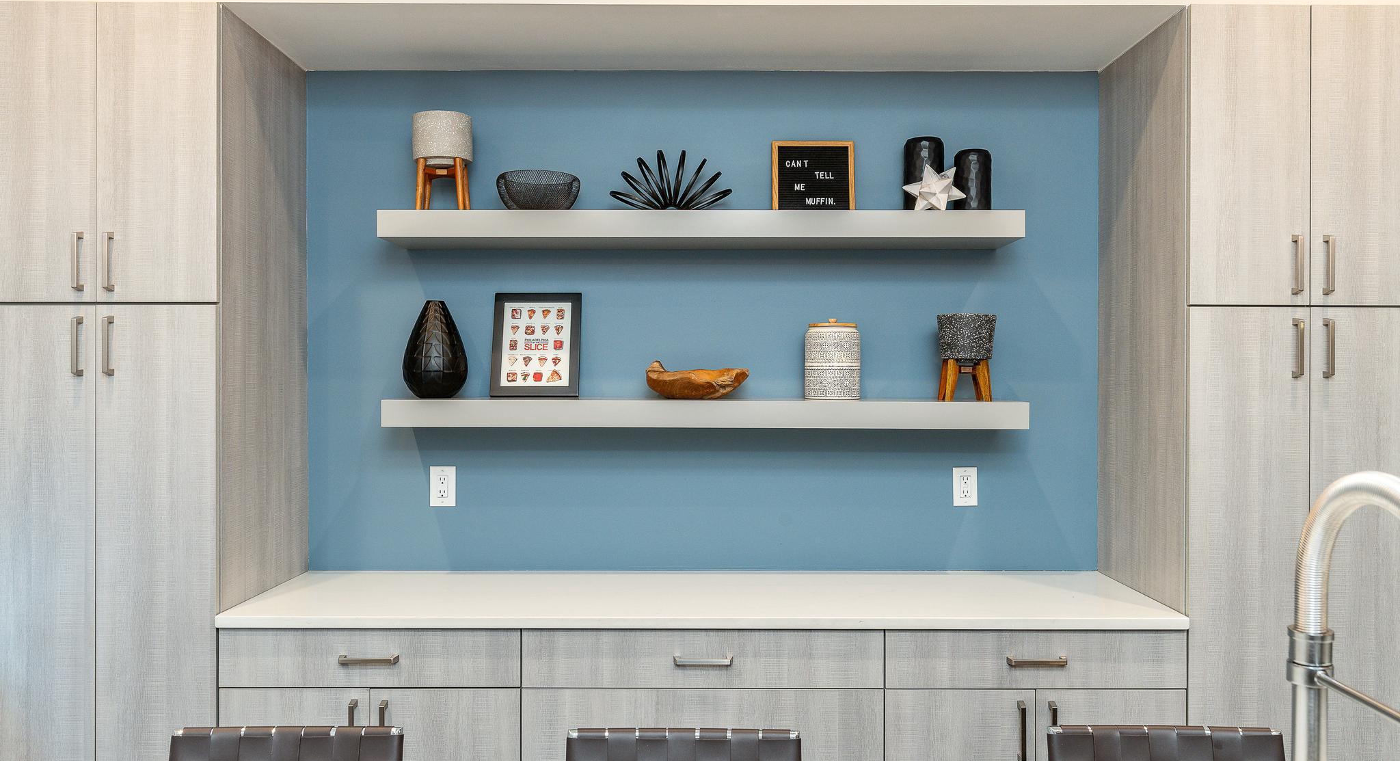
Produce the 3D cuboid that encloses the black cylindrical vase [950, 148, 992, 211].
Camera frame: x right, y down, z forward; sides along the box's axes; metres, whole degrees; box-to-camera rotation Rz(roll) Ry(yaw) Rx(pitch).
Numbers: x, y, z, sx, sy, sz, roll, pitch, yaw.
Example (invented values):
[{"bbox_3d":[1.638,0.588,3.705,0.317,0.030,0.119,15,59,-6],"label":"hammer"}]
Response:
[{"bbox_3d":[0.812,-0.579,3.236,0.112,0.204,0.112,0,0,0],"label":"black cylindrical vase"}]

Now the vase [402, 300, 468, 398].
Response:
[{"bbox_3d":[-0.779,-0.089,3.210,0.192,0.289,0.192,0,0,0],"label":"vase"}]

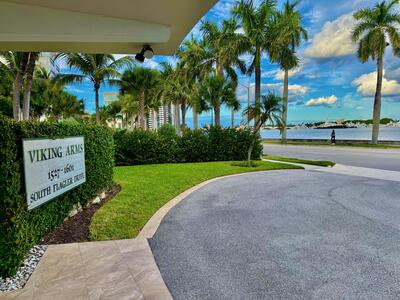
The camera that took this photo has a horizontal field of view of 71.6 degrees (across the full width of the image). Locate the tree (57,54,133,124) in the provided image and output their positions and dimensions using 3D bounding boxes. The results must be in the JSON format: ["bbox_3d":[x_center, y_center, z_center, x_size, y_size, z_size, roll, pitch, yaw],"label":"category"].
[{"bbox_3d":[-7.217,-3.342,18.791,5.207,7.022,5.207,0,5,0],"label":"tree"}]

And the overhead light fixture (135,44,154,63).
[{"bbox_3d":[-0.664,-1.154,3.317,0.240,0.200,0.180,-1,5,-14],"label":"overhead light fixture"}]

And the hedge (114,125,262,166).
[{"bbox_3d":[-0.755,-0.270,13.719,7.849,1.720,1.300,-1,5,-15],"label":"hedge"}]

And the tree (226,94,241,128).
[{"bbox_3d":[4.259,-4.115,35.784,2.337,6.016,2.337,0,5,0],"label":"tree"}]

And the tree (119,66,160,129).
[{"bbox_3d":[-5.103,-3.637,23.784,3.722,6.904,3.722,0,5,0],"label":"tree"}]

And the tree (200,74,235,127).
[{"bbox_3d":[1.503,-3.305,23.811,3.289,6.238,3.289,0,5,0],"label":"tree"}]

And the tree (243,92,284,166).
[{"bbox_3d":[2.791,-0.892,12.155,1.846,3.213,1.754,0,5,0],"label":"tree"}]

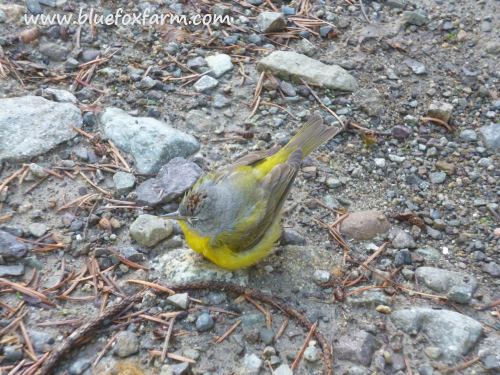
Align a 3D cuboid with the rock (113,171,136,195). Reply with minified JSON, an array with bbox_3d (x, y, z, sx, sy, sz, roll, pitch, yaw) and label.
[{"bbox_3d":[-0.068,-0.003,0.536,0.013,0.011,0.015,0,45,0],"label":"rock"}]

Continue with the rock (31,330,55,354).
[{"bbox_3d":[-0.100,0.075,0.481,0.011,0.006,0.009,0,44,0],"label":"rock"}]

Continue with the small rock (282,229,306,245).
[{"bbox_3d":[0.022,0.026,0.521,0.014,0.006,0.009,0,45,0],"label":"small rock"}]

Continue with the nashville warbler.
[{"bbox_3d":[0.009,0.001,0.518,0.048,0.048,0.110,30,52,28],"label":"nashville warbler"}]

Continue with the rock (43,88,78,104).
[{"bbox_3d":[-0.117,-0.057,0.621,0.022,0.009,0.014,11,46,11],"label":"rock"}]

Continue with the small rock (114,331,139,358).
[{"bbox_3d":[-0.057,0.073,0.462,0.011,0.010,0.014,0,45,0],"label":"small rock"}]

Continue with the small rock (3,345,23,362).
[{"bbox_3d":[-0.112,0.078,0.468,0.009,0.007,0.008,0,45,0],"label":"small rock"}]

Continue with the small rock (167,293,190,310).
[{"bbox_3d":[-0.036,0.057,0.499,0.011,0.006,0.007,0,44,0],"label":"small rock"}]

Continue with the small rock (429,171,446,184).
[{"bbox_3d":[0.106,-0.005,0.564,0.010,0.006,0.007,0,44,0],"label":"small rock"}]

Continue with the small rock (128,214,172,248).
[{"bbox_3d":[-0.053,0.023,0.537,0.023,0.015,0.018,0,45,0],"label":"small rock"}]

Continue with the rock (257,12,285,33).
[{"bbox_3d":[0.014,-0.106,0.639,0.019,0.011,0.015,0,45,0],"label":"rock"}]

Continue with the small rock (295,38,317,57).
[{"bbox_3d":[0.038,-0.092,0.657,0.012,0.008,0.013,-14,47,-14],"label":"small rock"}]

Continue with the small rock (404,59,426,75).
[{"bbox_3d":[0.106,-0.077,0.639,0.009,0.005,0.016,-33,53,-29],"label":"small rock"}]

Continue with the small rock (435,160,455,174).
[{"bbox_3d":[0.109,-0.011,0.558,0.011,0.006,0.008,11,46,11],"label":"small rock"}]

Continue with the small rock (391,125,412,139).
[{"bbox_3d":[0.086,-0.032,0.568,0.013,0.007,0.009,7,45,7],"label":"small rock"}]

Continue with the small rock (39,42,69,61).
[{"bbox_3d":[-0.123,-0.085,0.622,0.019,0.008,0.015,7,45,7],"label":"small rock"}]

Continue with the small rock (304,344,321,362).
[{"bbox_3d":[0.029,0.078,0.469,0.008,0.006,0.008,0,45,0],"label":"small rock"}]

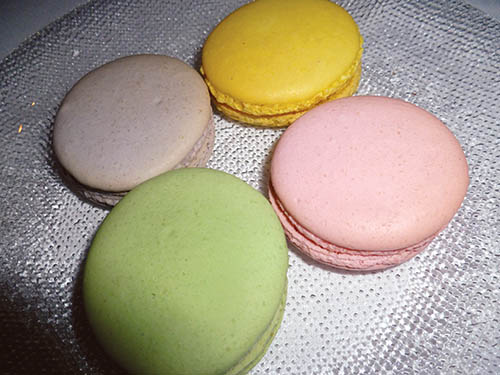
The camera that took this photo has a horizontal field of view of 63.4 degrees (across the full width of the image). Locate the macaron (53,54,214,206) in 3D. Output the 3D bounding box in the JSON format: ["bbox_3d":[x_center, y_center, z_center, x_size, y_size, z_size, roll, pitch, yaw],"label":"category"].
[{"bbox_3d":[-0.033,-0.017,0.117,0.046,0.023,0.046,-5,60,8],"label":"macaron"}]

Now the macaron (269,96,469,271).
[{"bbox_3d":[0.028,-0.003,0.099,0.045,0.022,0.045,-4,56,6],"label":"macaron"}]

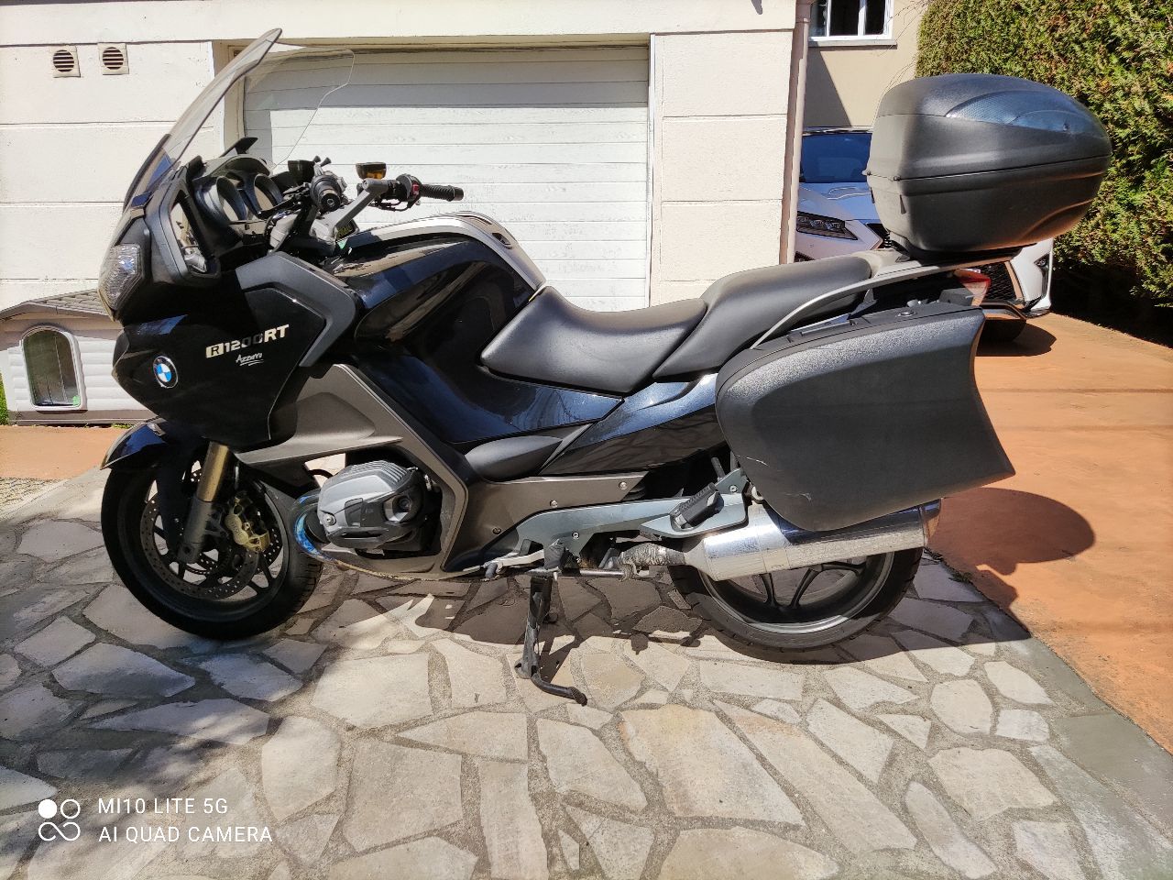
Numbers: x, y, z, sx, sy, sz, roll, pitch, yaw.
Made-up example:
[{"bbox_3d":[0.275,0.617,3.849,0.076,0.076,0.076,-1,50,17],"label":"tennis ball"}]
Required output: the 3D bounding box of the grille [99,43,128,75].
[{"bbox_3d":[-2.949,-2.374,5.489,0.183,0.177,0.025,1,17,5],"label":"grille"}]

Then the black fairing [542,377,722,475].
[{"bbox_3d":[0.118,-0.042,1.962,0.430,0.240,0.120,1,17,4],"label":"black fairing"}]

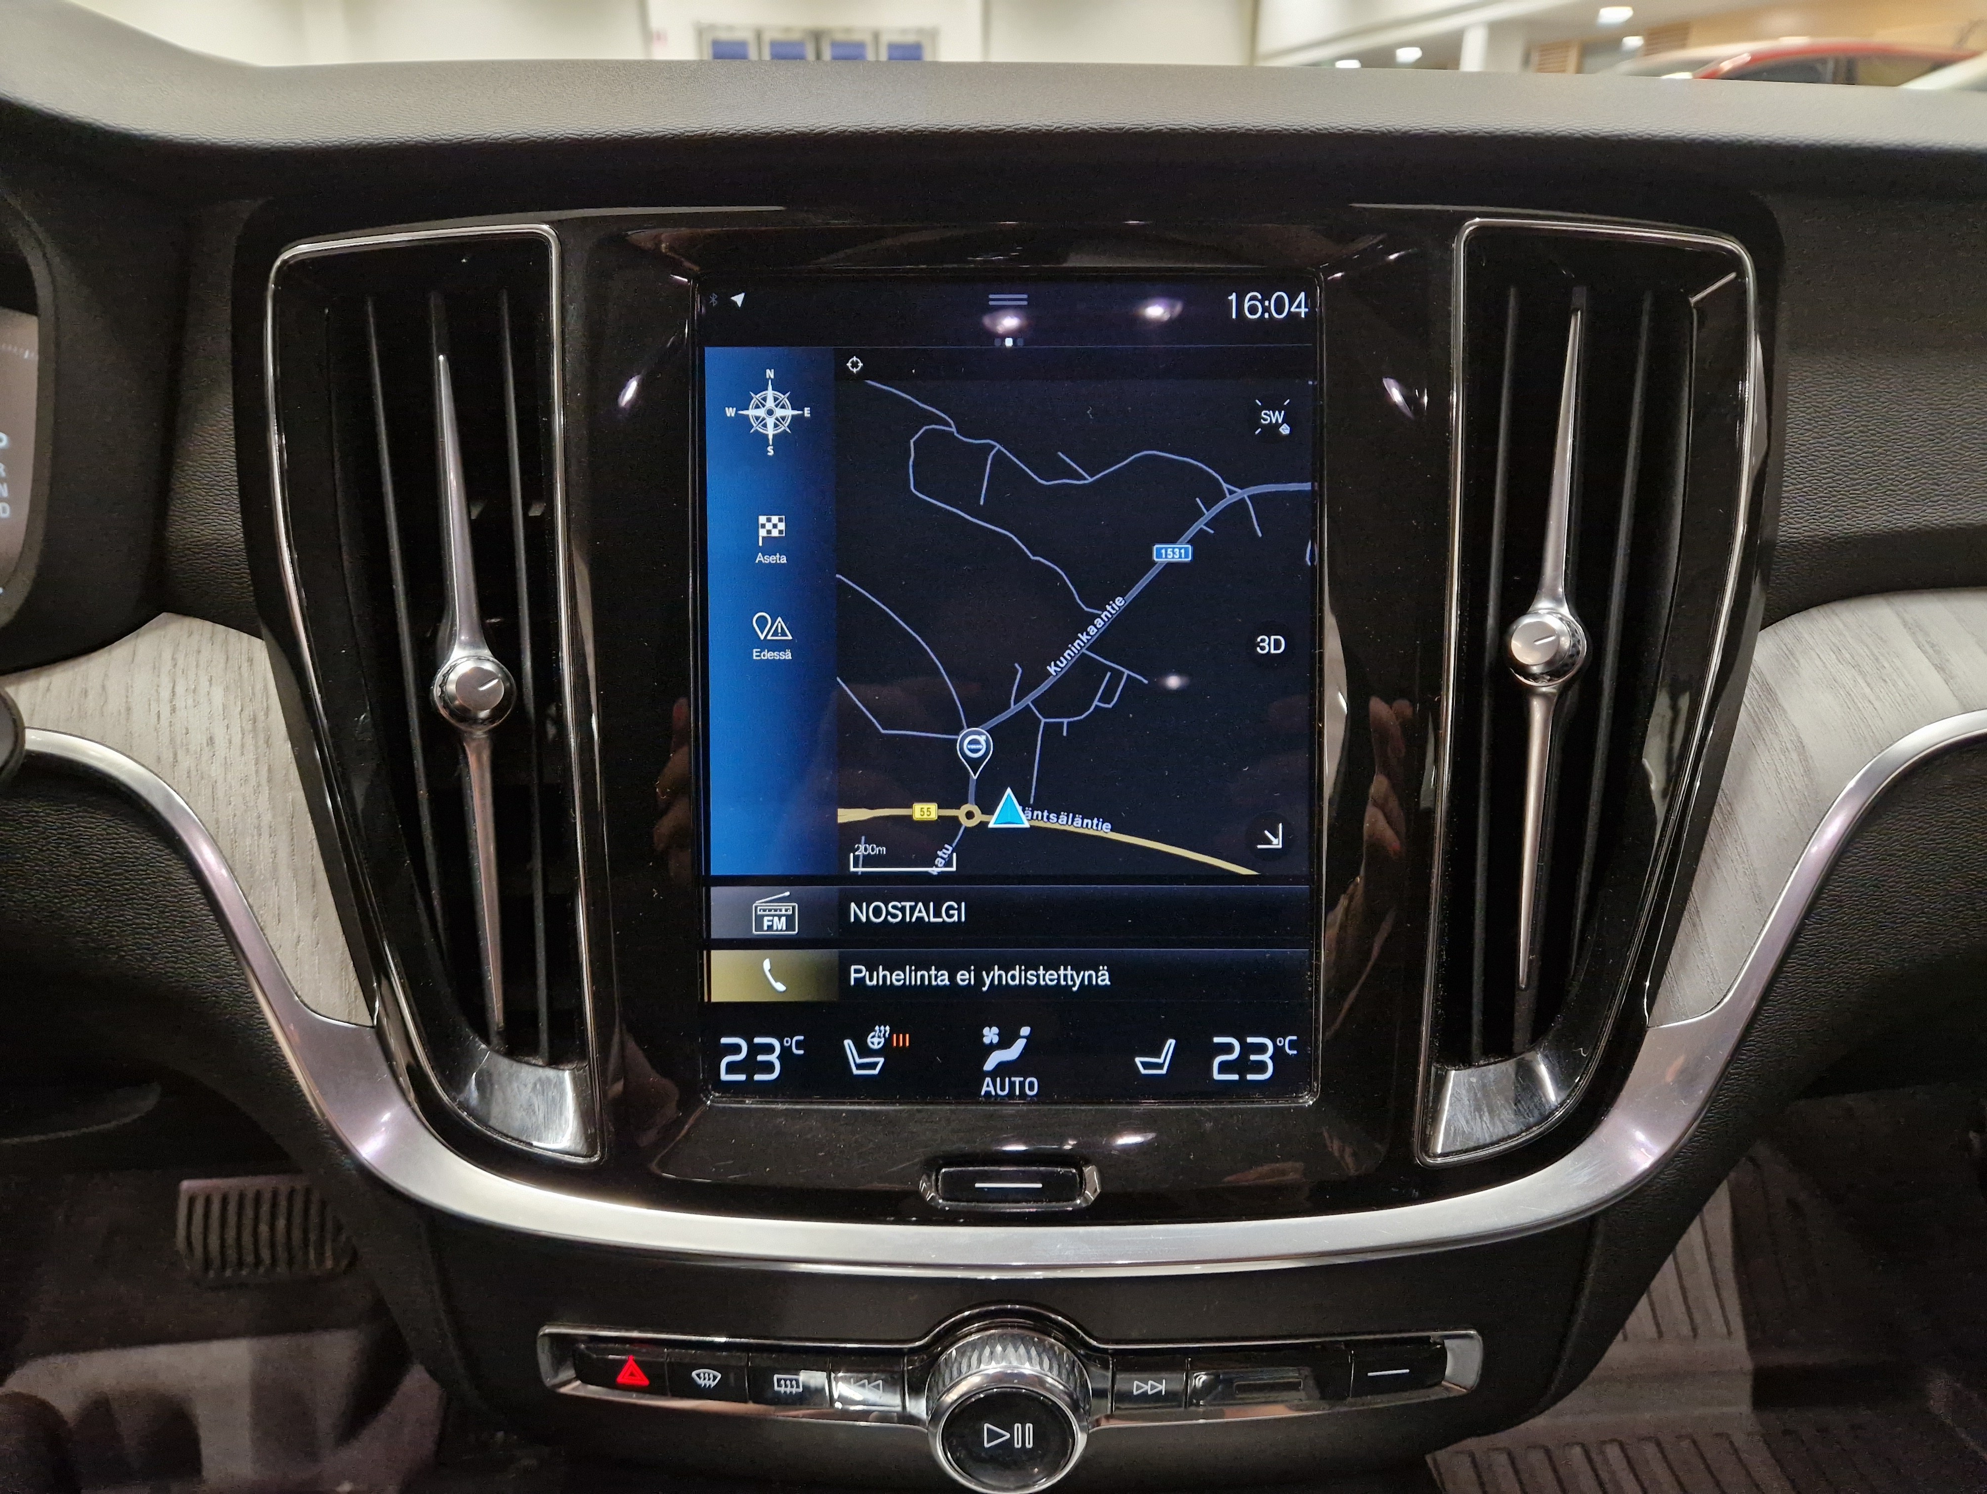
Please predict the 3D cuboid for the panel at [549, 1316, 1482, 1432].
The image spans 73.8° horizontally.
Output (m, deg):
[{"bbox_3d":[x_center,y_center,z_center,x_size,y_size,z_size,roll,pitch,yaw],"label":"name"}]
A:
[{"bbox_3d":[0.003,0.140,0.312,0.214,0.029,0.022,0,19,0],"label":"panel"}]

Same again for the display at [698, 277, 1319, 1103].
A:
[{"bbox_3d":[0.003,-0.012,0.297,0.136,0.181,0.012,0,2,0],"label":"display"}]

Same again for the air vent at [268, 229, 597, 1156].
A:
[{"bbox_3d":[-0.122,-0.012,0.302,0.073,0.204,0.026,0,2,2],"label":"air vent"}]

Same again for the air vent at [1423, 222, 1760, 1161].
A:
[{"bbox_3d":[0.131,-0.012,0.304,0.073,0.204,0.030,0,2,-2],"label":"air vent"}]

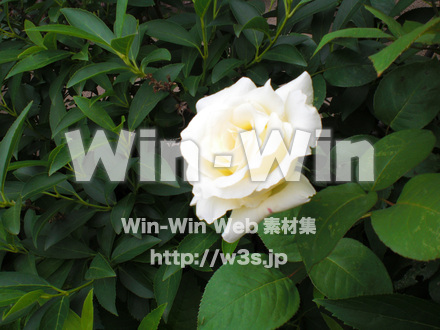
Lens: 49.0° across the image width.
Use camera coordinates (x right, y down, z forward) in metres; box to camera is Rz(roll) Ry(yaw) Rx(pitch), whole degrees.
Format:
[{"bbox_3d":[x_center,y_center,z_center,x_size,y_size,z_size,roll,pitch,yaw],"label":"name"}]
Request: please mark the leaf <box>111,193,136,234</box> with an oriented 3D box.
[{"bbox_3d":[-0.092,0.048,0.480,0.022,0.010,0.045,19,77,5],"label":"leaf"}]

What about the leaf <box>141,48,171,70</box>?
[{"bbox_3d":[-0.070,-0.115,0.530,0.036,0.014,0.022,-24,51,16],"label":"leaf"}]

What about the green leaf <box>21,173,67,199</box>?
[{"bbox_3d":[-0.177,0.021,0.485,0.047,0.009,0.022,-24,40,-25],"label":"green leaf"}]

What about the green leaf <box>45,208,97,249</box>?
[{"bbox_3d":[-0.156,0.067,0.505,0.063,0.010,0.025,-36,55,-19],"label":"green leaf"}]

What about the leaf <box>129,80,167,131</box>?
[{"bbox_3d":[-0.073,-0.061,0.487,0.037,0.010,0.068,21,67,18],"label":"leaf"}]

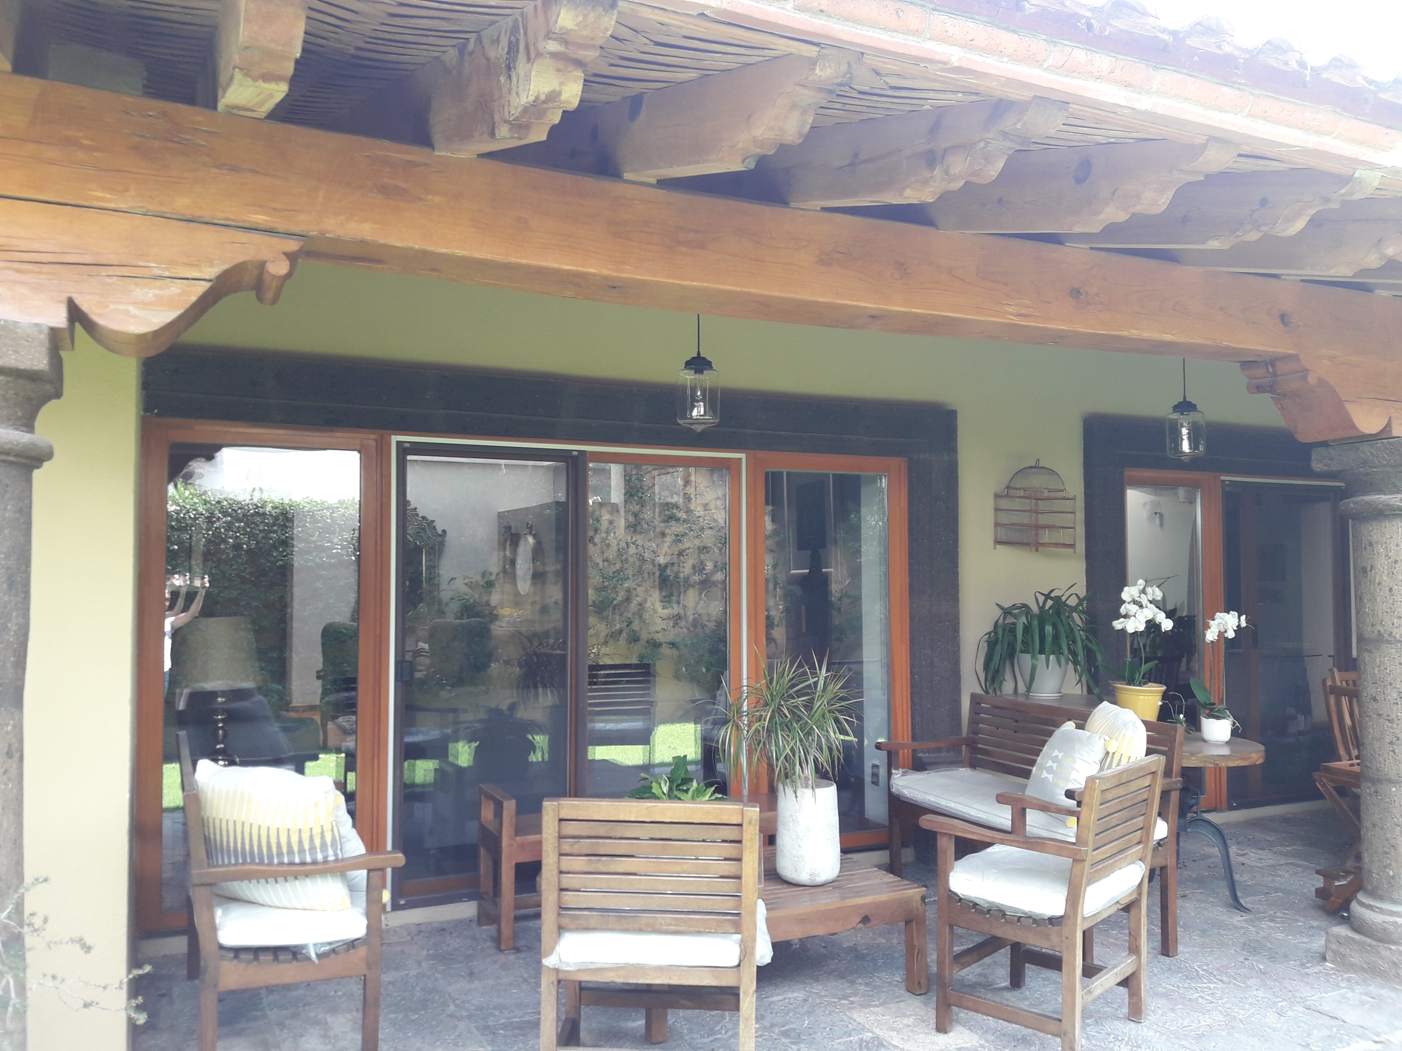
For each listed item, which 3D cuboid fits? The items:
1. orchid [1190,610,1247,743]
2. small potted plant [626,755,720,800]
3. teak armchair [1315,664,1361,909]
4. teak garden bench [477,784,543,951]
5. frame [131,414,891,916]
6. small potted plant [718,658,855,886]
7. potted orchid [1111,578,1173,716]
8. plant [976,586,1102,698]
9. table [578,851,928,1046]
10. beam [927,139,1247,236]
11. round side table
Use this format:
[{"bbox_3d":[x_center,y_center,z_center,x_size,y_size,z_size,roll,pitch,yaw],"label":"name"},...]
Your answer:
[{"bbox_3d":[2.563,0.748,5.625,0.254,0.628,0.196,-1,-3,24],"label":"orchid"},{"bbox_3d":[-0.091,1.092,4.188,0.400,0.484,0.362,1,-3,-24],"label":"small potted plant"},{"bbox_3d":[3.302,1.253,5.253,0.620,1.039,0.589,1,-3,-26],"label":"teak armchair"},{"bbox_3d":[-0.207,1.453,5.119,1.536,0.607,0.430,1,-3,-24],"label":"teak garden bench"},{"bbox_3d":[-0.573,0.652,5.412,3.782,2.100,0.130,1,-3,-26],"label":"frame"},{"bbox_3d":[0.330,0.937,4.409,0.512,0.828,0.475,0,-2,4],"label":"small potted plant"},{"bbox_3d":[2.221,0.673,5.725,0.294,0.782,0.258,-1,-3,21],"label":"potted orchid"},{"bbox_3d":[1.774,0.606,5.967,0.609,0.571,0.565,-1,-3,16],"label":"plant"},{"bbox_3d":[0.164,1.533,4.312,1.105,0.370,0.823,1,-3,-24],"label":"table"},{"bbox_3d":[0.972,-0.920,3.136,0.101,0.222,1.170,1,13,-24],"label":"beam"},{"bbox_3d":[2.299,1.426,5.550,0.837,0.721,0.837,0,-2,0],"label":"round side table"}]

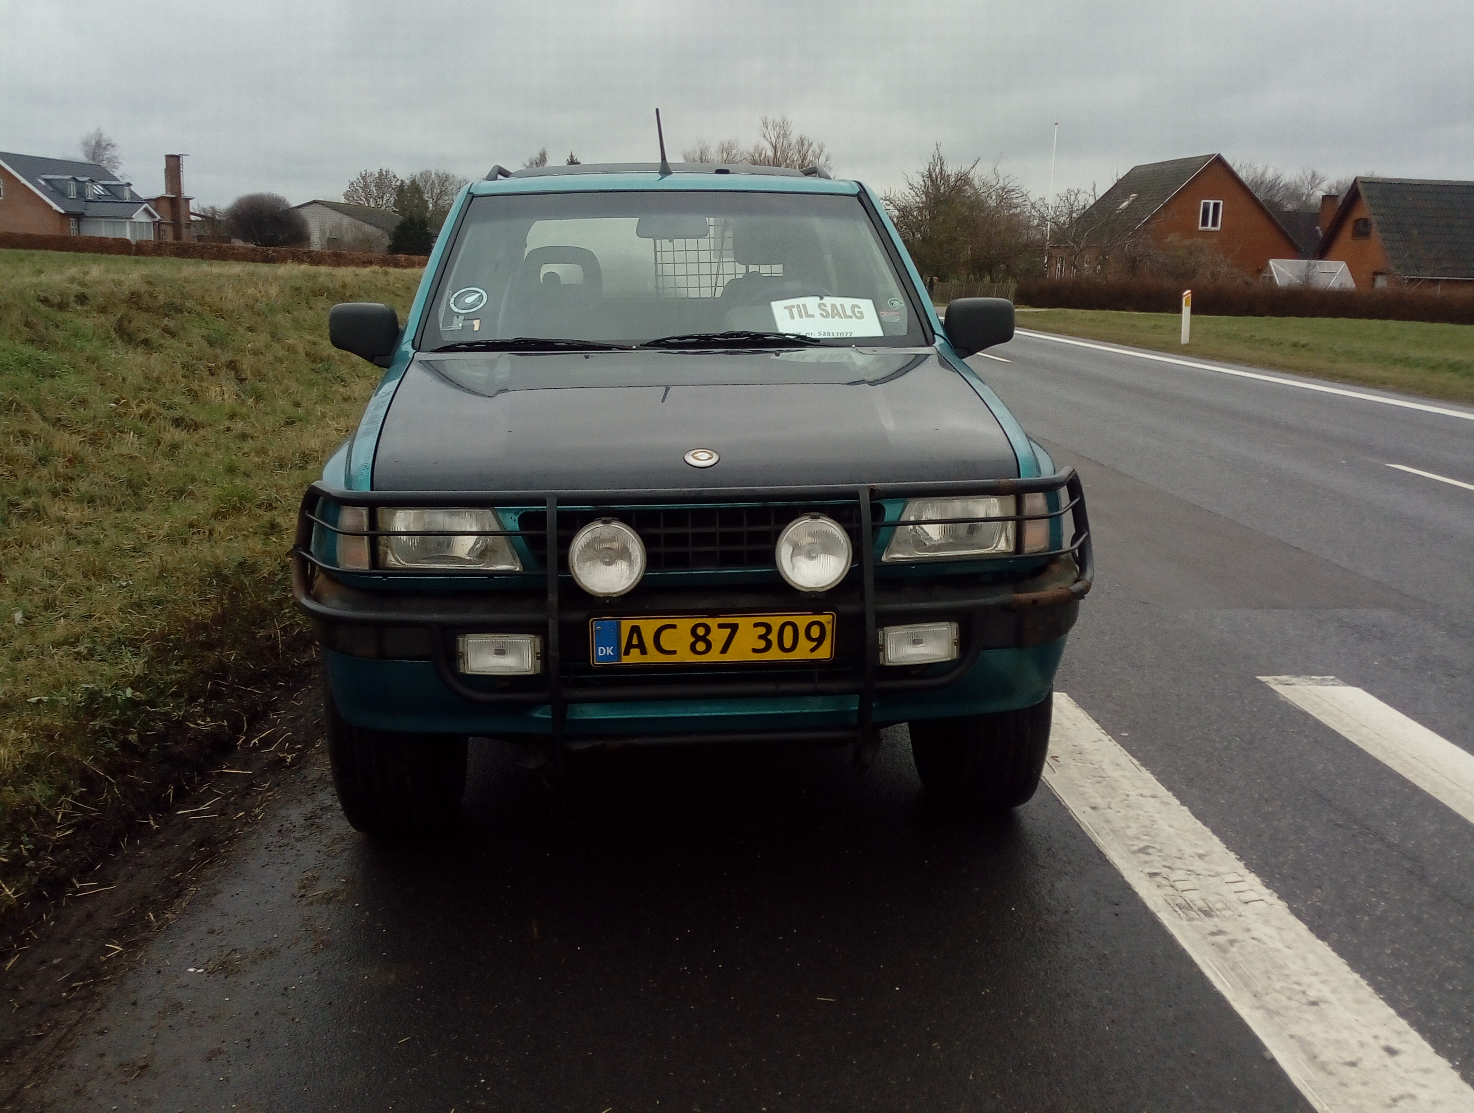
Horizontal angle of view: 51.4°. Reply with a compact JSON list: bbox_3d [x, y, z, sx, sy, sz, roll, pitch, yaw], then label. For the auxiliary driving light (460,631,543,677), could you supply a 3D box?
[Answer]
[{"bbox_3d":[-0.495,0.206,3.210,0.172,0.092,0.080,-1,11,-5],"label":"auxiliary driving light"}]

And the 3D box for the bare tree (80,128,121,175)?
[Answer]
[{"bbox_3d":[-53.971,-31.120,130.000,4.500,10.286,4.500,0,12,0],"label":"bare tree"}]

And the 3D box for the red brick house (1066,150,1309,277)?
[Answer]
[{"bbox_3d":[19.896,-14.991,70.746,8.300,6.400,8.600,0,11,-10],"label":"red brick house"}]

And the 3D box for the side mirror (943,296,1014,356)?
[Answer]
[{"bbox_3d":[0.723,-0.684,4.576,0.206,0.169,0.125,-1,12,-5],"label":"side mirror"}]

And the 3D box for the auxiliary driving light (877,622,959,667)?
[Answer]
[{"bbox_3d":[0.398,0.192,3.341,0.171,0.085,0.075,-1,12,-5],"label":"auxiliary driving light"}]

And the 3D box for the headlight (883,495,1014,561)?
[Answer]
[{"bbox_3d":[0.479,-0.064,3.430,0.310,0.138,0.140,-1,11,-5],"label":"headlight"}]

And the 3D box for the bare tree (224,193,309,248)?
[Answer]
[{"bbox_3d":[-27.629,-19.426,90.000,4.900,3.606,4.900,0,12,0],"label":"bare tree"}]

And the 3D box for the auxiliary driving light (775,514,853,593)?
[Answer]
[{"bbox_3d":[0.166,-0.006,3.279,0.164,0.168,0.085,-1,12,-5],"label":"auxiliary driving light"}]

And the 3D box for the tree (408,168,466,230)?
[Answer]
[{"bbox_3d":[-25.065,-28.581,130.000,6.300,8.200,6.300,2,10,0],"label":"tree"}]

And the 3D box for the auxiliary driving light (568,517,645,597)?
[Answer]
[{"bbox_3d":[-0.270,0.001,3.220,0.161,0.162,0.095,-1,11,-5],"label":"auxiliary driving light"}]

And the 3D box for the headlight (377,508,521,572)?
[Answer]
[{"bbox_3d":[-0.629,-0.037,3.350,0.318,0.138,0.140,-1,11,-5],"label":"headlight"}]

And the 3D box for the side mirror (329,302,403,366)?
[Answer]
[{"bbox_3d":[-1.071,-0.641,4.427,0.204,0.172,0.125,-1,12,-5],"label":"side mirror"}]

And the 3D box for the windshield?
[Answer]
[{"bbox_3d":[-0.203,-0.910,4.689,1.490,0.110,0.680,-1,55,-5],"label":"windshield"}]

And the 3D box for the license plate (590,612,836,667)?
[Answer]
[{"bbox_3d":[-0.049,0.175,3.210,0.515,0.122,0.015,-1,32,-5],"label":"license plate"}]

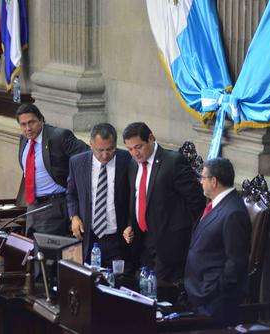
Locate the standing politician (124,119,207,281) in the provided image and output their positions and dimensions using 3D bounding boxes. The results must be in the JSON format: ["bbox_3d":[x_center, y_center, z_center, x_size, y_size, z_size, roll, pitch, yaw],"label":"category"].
[{"bbox_3d":[0.184,0.555,13.112,0.560,1.700,0.400,6,10,38],"label":"standing politician"}]

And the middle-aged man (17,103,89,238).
[{"bbox_3d":[-0.583,0.397,13.802,0.570,1.740,0.400,6,9,41],"label":"middle-aged man"}]

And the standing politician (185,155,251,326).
[{"bbox_3d":[0.503,0.775,11.398,0.370,1.670,0.490,-2,7,-16],"label":"standing politician"}]

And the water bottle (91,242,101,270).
[{"bbox_3d":[-0.261,0.615,12.713,0.065,0.195,0.065,0,8,0],"label":"water bottle"}]

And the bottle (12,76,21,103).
[{"bbox_3d":[-1.090,-0.721,17.300,0.067,0.248,0.067,-3,7,-24],"label":"bottle"}]

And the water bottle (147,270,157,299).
[{"bbox_3d":[0.117,0.774,12.213,0.064,0.190,0.064,6,10,40],"label":"water bottle"}]

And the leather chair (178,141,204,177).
[{"bbox_3d":[0.223,0.522,13.793,0.680,1.400,0.660,-4,9,-30],"label":"leather chair"}]

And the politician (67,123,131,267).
[{"bbox_3d":[-0.248,0.524,13.610,0.520,1.660,0.380,1,8,8],"label":"politician"}]

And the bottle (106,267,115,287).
[{"bbox_3d":[-0.158,0.761,12.213,0.064,0.190,0.064,0,8,0],"label":"bottle"}]

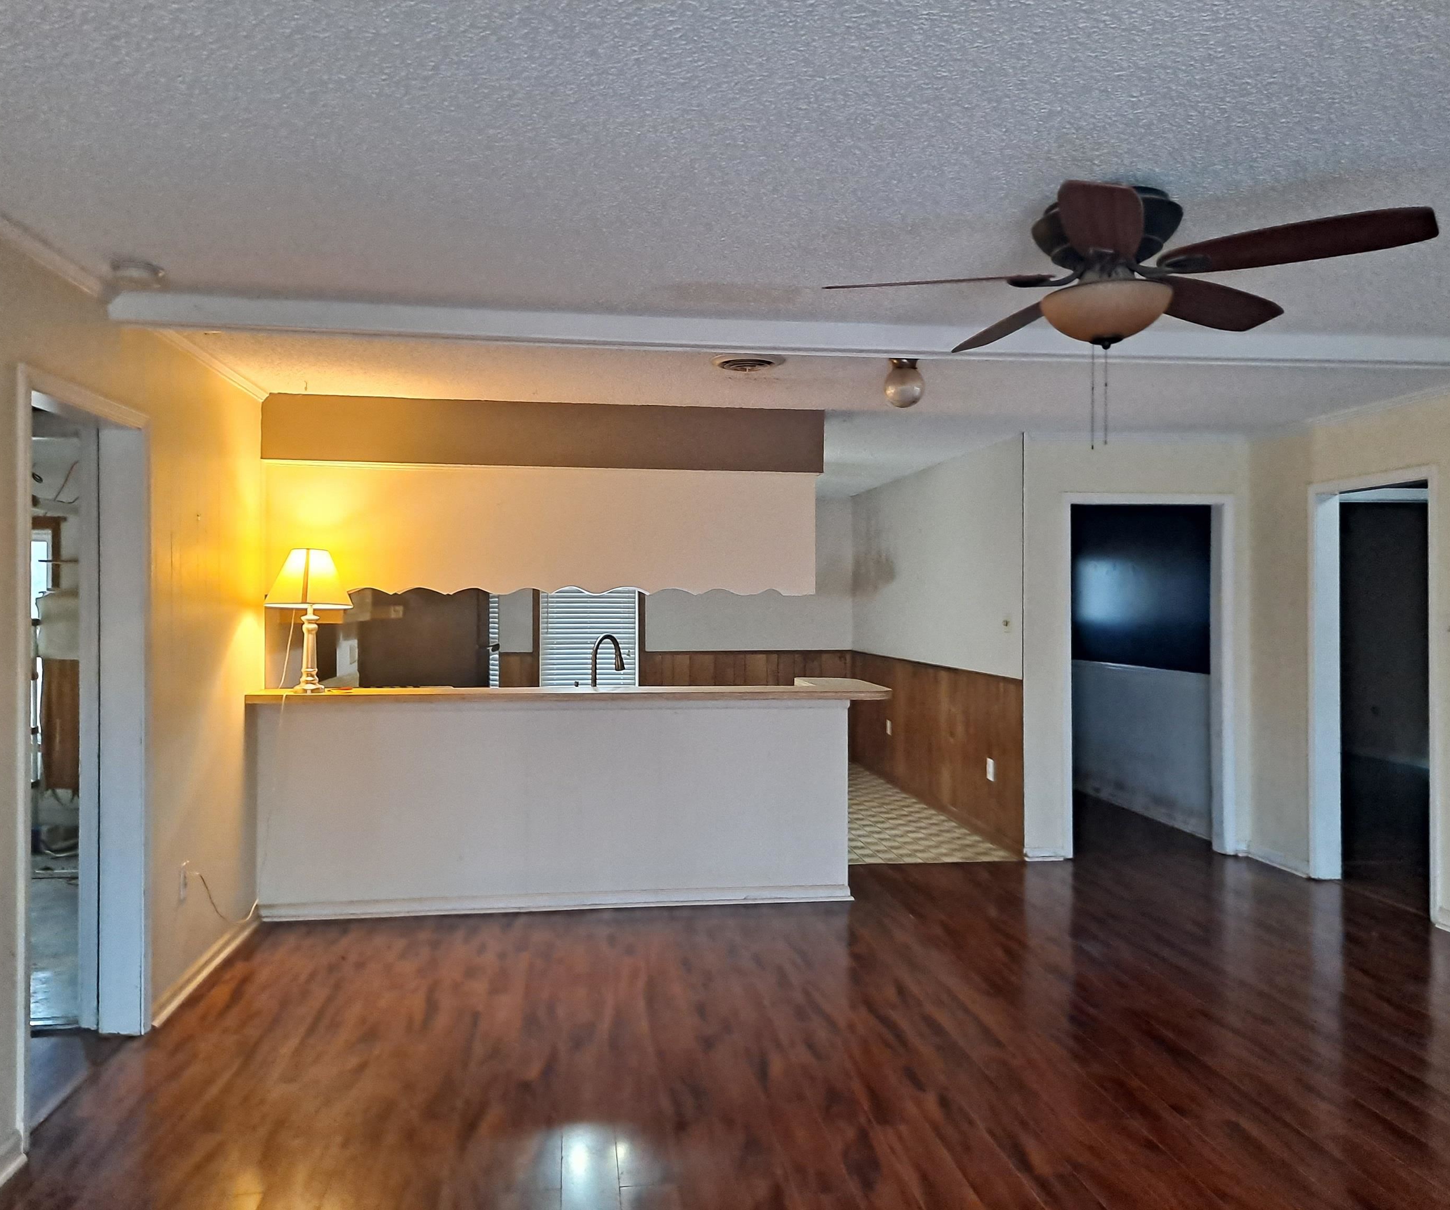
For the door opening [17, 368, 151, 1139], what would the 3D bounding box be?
[{"bbox_3d":[-1.973,0.410,3.502,0.155,2.087,0.970,0,0,-8],"label":"door opening"}]

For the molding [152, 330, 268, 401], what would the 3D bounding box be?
[{"bbox_3d":[-2.043,-0.962,4.691,0.050,0.052,1.550,0,0,-8],"label":"molding"}]

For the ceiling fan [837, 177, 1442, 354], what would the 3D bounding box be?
[{"bbox_3d":[0.895,-0.782,2.713,1.290,0.389,1.280,0,0,-8],"label":"ceiling fan"}]

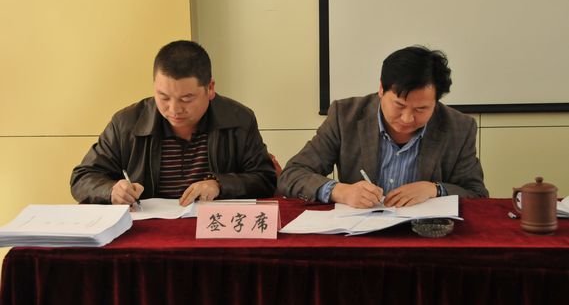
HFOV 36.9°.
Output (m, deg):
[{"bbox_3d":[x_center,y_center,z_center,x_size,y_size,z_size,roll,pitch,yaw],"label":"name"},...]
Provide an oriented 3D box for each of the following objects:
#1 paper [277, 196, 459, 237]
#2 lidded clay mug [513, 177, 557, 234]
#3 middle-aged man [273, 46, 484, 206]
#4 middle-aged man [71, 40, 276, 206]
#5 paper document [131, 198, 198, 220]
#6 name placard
[{"bbox_3d":[0.205,0.146,2.053,0.425,0.036,0.330,-1,7,0],"label":"paper"},{"bbox_3d":[0.570,0.116,1.935,0.100,0.118,0.083,-1,7,0],"label":"lidded clay mug"},{"bbox_3d":[0.287,0.270,2.561,0.600,1.165,0.750,0,7,5],"label":"middle-aged man"},{"bbox_3d":[-0.317,0.267,2.560,0.600,1.187,0.750,0,7,5],"label":"middle-aged man"},{"bbox_3d":[-0.313,0.149,2.163,0.210,0.016,0.270,-1,7,0],"label":"paper document"},{"bbox_3d":[-0.102,0.147,1.909,0.177,0.075,0.085,-1,7,0],"label":"name placard"}]

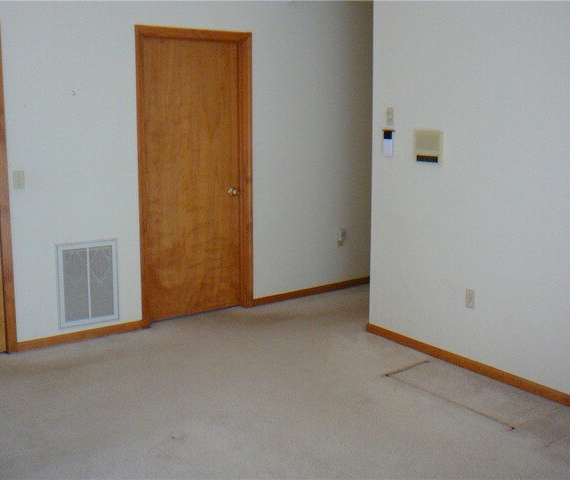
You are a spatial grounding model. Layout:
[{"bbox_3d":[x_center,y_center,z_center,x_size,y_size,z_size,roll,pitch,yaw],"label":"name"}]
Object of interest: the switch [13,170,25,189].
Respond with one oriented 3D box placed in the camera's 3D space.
[{"bbox_3d":[-1.633,-0.368,3.979,0.072,0.115,0.020,-7,12,-36],"label":"switch"}]

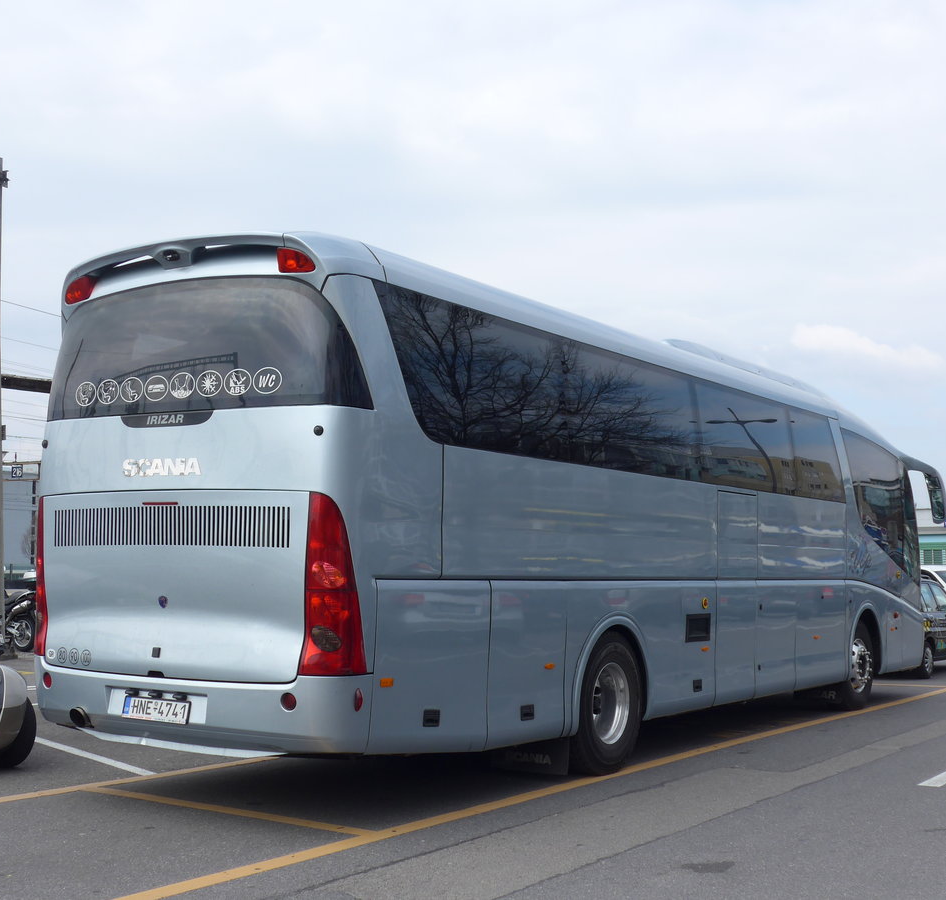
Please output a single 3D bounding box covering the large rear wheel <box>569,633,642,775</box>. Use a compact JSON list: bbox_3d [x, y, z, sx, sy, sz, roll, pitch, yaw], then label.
[{"bbox_3d":[0.905,1.869,10.613,0.310,1.030,1.030,-2,-5,32],"label":"large rear wheel"}]

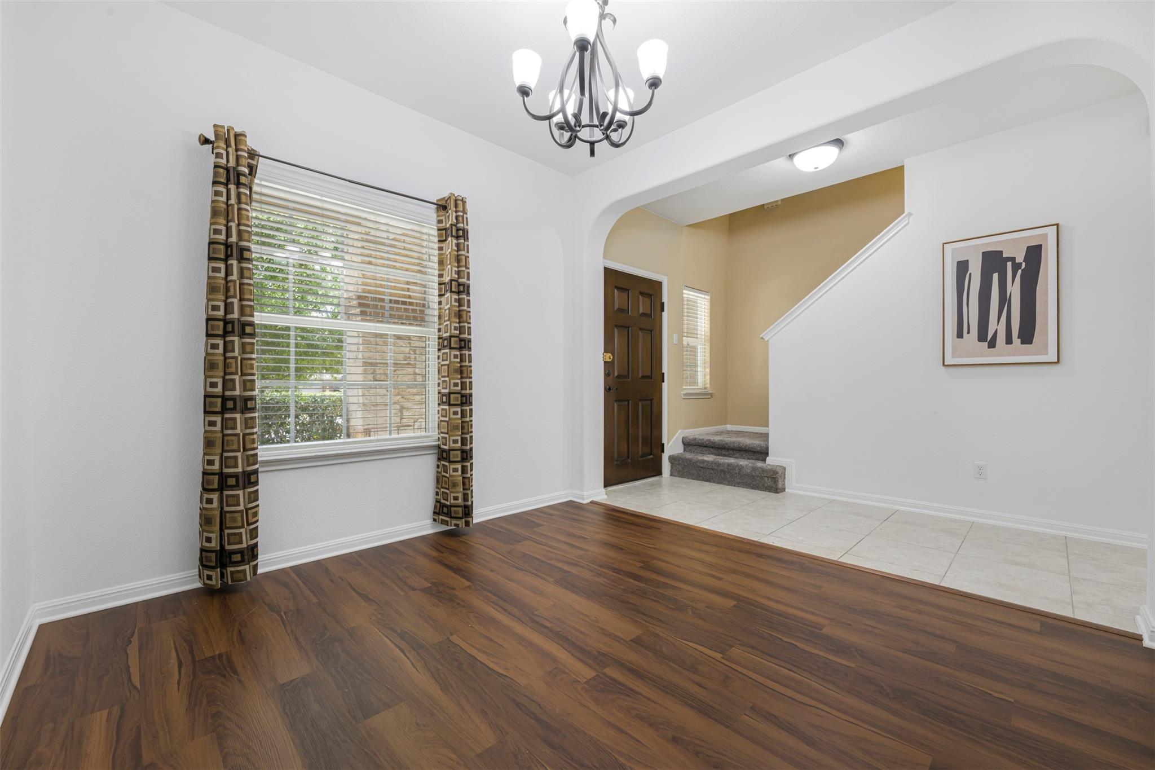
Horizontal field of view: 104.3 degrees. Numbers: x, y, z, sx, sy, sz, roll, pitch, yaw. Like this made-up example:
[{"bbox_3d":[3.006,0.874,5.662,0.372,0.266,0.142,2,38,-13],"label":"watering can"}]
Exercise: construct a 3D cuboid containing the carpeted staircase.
[{"bbox_3d":[1.849,0.797,4.862,1.220,0.370,1.130,0,0,-44],"label":"carpeted staircase"}]

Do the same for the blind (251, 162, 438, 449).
[{"bbox_3d":[-1.339,-0.416,2.645,1.100,1.490,0.060,0,0,-42],"label":"blind"}]

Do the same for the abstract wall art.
[{"bbox_3d":[2.949,-0.601,3.155,0.035,0.920,0.600,0,0,-44],"label":"abstract wall art"}]

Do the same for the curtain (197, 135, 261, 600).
[{"bbox_3d":[-1.670,-0.139,2.164,0.225,2.140,0.145,0,0,-42],"label":"curtain"}]

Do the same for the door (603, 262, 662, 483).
[{"bbox_3d":[0.563,-0.054,4.430,0.920,2.030,0.050,0,0,-44],"label":"door"}]

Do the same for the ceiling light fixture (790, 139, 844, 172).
[{"bbox_3d":[1.799,-1.703,3.376,0.360,0.140,0.360,0,0,-44],"label":"ceiling light fixture"}]

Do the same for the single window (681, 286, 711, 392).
[{"bbox_3d":[1.380,-0.501,5.241,0.600,1.210,0.080,0,0,-44],"label":"single window"}]

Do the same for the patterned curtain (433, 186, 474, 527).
[{"bbox_3d":[-0.809,-0.150,2.947,0.225,2.160,0.145,0,0,-42],"label":"patterned curtain"}]

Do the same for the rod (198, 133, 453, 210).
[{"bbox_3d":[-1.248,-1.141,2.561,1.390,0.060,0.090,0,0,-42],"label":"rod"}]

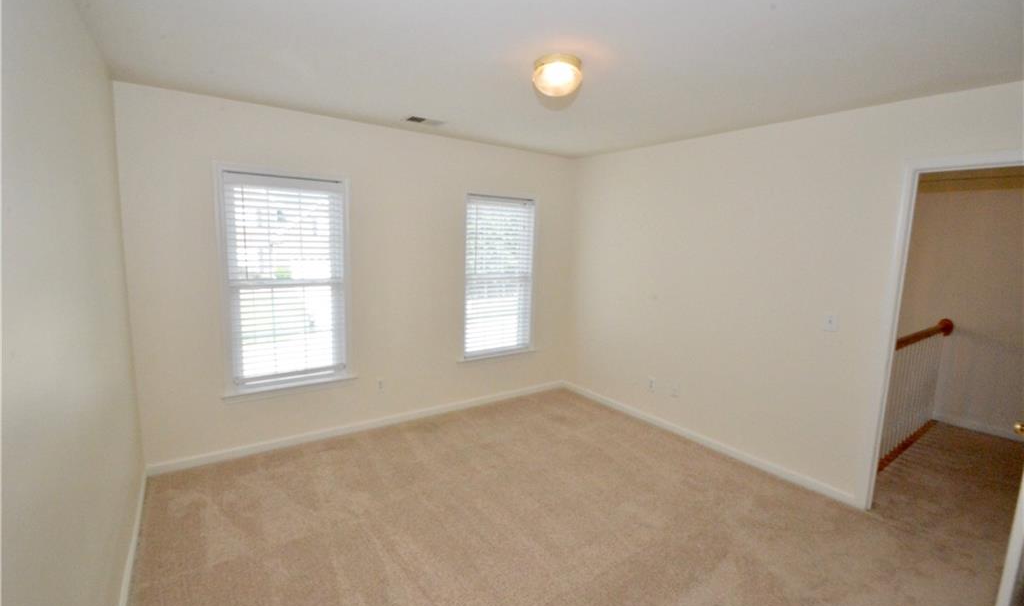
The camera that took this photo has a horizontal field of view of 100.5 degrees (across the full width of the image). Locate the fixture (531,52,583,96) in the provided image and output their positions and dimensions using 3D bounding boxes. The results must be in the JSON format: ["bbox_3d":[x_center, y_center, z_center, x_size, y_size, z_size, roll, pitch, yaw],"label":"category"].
[{"bbox_3d":[0.225,-1.109,2.090,0.230,0.115,0.230,2,7,0],"label":"fixture"}]

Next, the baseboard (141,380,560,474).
[{"bbox_3d":[-0.888,1.005,3.804,3.620,0.080,0.018,-4,9,-36],"label":"baseboard"}]

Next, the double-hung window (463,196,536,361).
[{"bbox_3d":[-0.119,-0.254,4.133,0.760,1.500,0.055,-4,9,-36],"label":"double-hung window"}]

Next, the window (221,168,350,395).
[{"bbox_3d":[-1.624,-0.141,3.126,0.795,1.515,0.100,-4,9,-36],"label":"window"}]

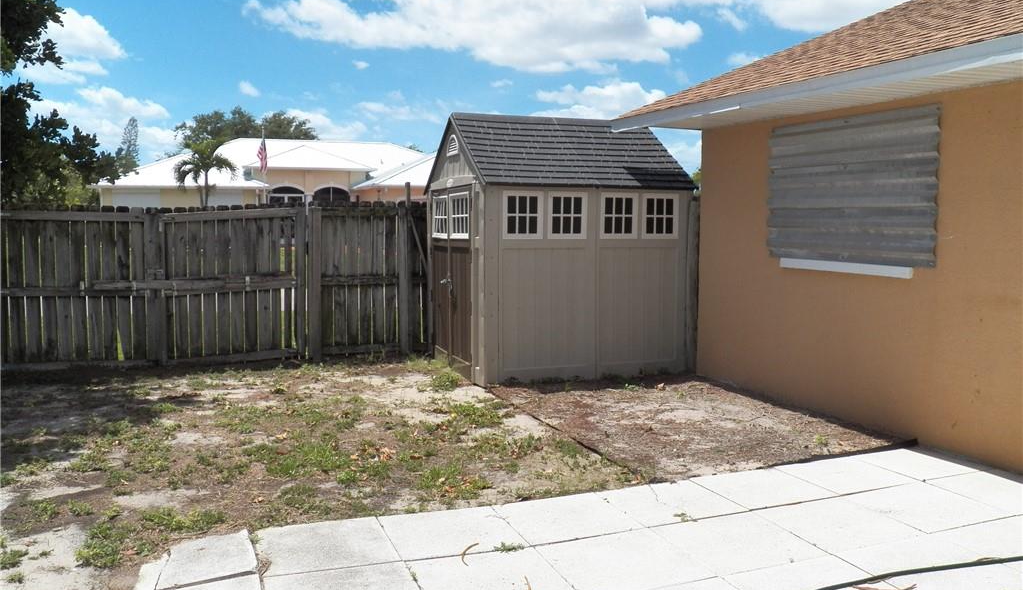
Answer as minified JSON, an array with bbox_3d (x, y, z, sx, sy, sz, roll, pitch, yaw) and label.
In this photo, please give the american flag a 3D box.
[{"bbox_3d":[-12.032,-6.668,40.000,0.500,1.720,0.300,-1,4,-9],"label":"american flag"}]

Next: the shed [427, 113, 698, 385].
[{"bbox_3d":[0.437,-0.566,8.940,2.233,2.658,2.201,-2,5,-20],"label":"shed"}]

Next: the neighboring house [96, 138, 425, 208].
[{"bbox_3d":[-11.172,-6.068,46.846,20.564,5.965,14.065,-1,4,-9],"label":"neighboring house"}]

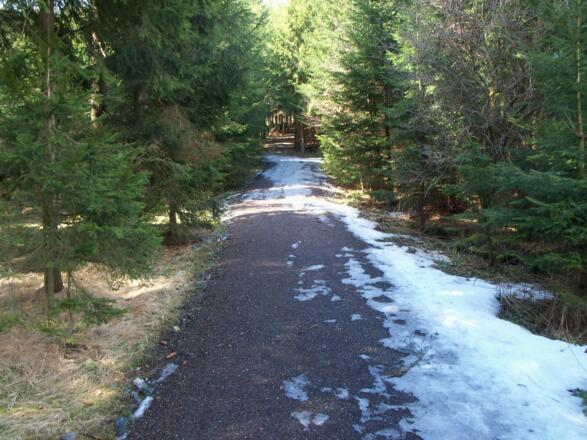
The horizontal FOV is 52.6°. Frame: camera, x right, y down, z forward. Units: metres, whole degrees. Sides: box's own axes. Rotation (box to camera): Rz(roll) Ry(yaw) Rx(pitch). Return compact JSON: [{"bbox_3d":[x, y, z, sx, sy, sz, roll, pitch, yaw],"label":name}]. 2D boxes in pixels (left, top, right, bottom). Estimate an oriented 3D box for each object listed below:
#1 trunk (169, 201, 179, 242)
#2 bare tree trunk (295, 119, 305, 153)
[{"bbox_3d":[-2.427,0.020,12.000,0.180,0.880,0.180,0,5,0],"label":"trunk"},{"bbox_3d":[0.329,-4.628,32.500,0.520,1.900,0.520,0,5,0],"label":"bare tree trunk"}]

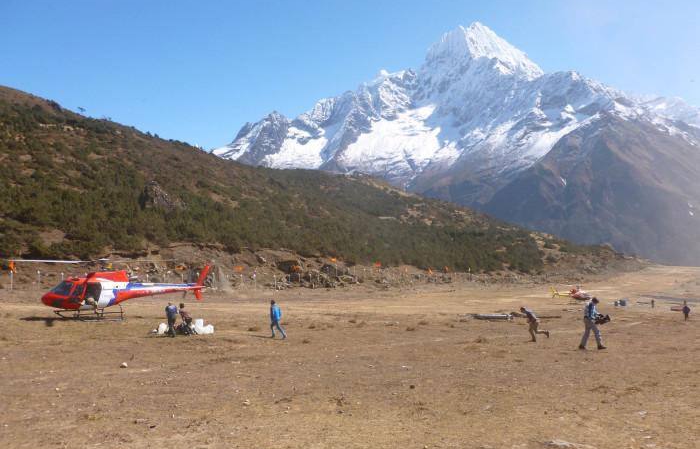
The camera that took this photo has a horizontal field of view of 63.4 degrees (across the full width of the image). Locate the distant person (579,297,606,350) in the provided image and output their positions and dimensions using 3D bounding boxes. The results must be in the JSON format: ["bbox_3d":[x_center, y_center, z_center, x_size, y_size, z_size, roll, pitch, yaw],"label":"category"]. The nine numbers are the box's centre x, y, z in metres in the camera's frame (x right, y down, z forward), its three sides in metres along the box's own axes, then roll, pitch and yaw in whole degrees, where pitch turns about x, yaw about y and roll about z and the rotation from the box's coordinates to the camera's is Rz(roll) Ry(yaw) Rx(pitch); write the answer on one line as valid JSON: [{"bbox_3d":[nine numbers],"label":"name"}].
[{"bbox_3d":[7.946,3.229,18.400,0.950,1.700,0.580,-1,-3,21],"label":"distant person"}]

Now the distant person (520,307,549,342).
[{"bbox_3d":[7.286,3.958,22.300,1.100,1.380,0.520,0,-3,3],"label":"distant person"}]

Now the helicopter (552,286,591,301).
[{"bbox_3d":[40.121,12.593,102.892,9.000,3.350,11.300,1,-3,-19],"label":"helicopter"}]

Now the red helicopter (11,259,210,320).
[{"bbox_3d":[-12.372,3.670,33.052,9.300,3.350,11.200,-3,-4,39],"label":"red helicopter"}]

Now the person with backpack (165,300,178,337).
[{"bbox_3d":[-8.260,4.426,26.200,0.550,1.630,0.500,1,-3,-14],"label":"person with backpack"}]

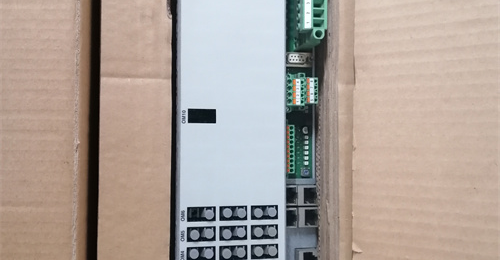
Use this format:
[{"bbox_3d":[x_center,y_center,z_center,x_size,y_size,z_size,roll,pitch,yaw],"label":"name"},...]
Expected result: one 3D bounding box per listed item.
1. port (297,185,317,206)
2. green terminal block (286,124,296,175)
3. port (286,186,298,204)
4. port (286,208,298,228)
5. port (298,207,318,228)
[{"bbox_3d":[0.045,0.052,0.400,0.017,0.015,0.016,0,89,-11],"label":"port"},{"bbox_3d":[0.030,0.016,0.410,0.009,0.017,0.039,0,89,-11],"label":"green terminal block"},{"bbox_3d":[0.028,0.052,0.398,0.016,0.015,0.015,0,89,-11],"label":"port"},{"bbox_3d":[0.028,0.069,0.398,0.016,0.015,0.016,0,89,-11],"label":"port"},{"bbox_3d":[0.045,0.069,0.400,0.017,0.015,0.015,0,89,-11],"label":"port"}]

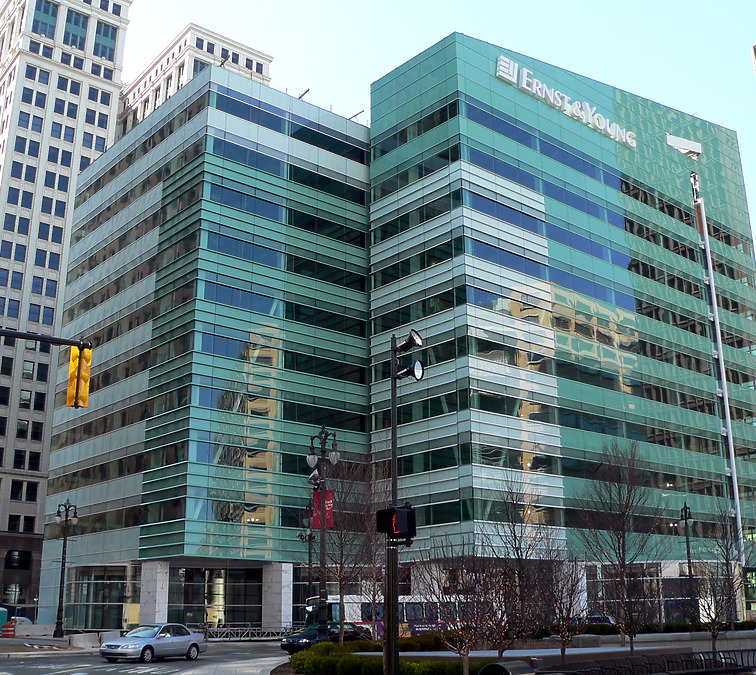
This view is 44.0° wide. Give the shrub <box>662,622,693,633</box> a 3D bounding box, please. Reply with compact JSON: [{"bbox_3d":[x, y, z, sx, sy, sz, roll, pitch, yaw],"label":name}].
[{"bbox_3d":[13.591,13.182,42.473,1.350,0.500,0.900,6,-18,-19],"label":"shrub"}]

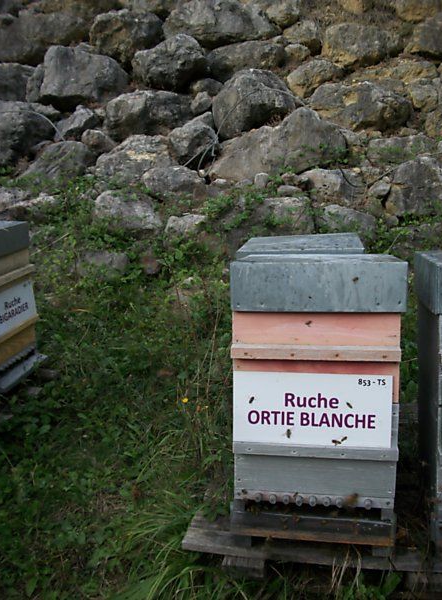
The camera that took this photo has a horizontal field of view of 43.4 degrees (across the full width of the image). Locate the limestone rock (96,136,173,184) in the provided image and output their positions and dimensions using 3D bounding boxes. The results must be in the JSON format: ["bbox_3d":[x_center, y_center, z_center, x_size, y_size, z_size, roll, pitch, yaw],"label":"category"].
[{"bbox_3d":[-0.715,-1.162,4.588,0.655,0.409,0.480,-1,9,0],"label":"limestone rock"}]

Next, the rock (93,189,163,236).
[{"bbox_3d":[-0.776,-0.726,4.606,0.570,0.438,0.459,-1,8,0],"label":"rock"}]

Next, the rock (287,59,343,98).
[{"bbox_3d":[0.982,-2.326,5.825,0.576,0.420,0.495,-1,8,0],"label":"rock"}]

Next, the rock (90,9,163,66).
[{"bbox_3d":[-1.090,-3.027,6.397,0.814,0.669,0.697,-1,8,0],"label":"rock"}]

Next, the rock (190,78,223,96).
[{"bbox_3d":[-0.151,-2.207,5.762,0.332,0.187,0.224,-1,7,0],"label":"rock"}]

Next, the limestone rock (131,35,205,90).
[{"bbox_3d":[-0.562,-2.594,6.058,0.792,0.612,0.678,-1,8,0],"label":"limestone rock"}]

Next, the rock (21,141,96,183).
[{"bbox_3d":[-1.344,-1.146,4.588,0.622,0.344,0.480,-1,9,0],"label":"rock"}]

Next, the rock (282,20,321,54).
[{"bbox_3d":[0.919,-2.998,6.335,0.425,0.388,0.388,-1,8,0],"label":"rock"}]

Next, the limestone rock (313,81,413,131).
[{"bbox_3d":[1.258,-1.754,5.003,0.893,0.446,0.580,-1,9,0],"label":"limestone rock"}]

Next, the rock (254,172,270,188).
[{"bbox_3d":[0.359,-1.034,4.799,0.136,0.138,0.124,-1,8,0],"label":"rock"}]

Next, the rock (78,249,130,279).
[{"bbox_3d":[-0.906,-0.271,4.239,0.389,0.278,0.296,-1,8,0],"label":"rock"}]

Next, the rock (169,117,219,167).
[{"bbox_3d":[-0.269,-1.551,5.429,0.489,0.489,0.440,-1,7,-1],"label":"rock"}]

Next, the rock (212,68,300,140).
[{"bbox_3d":[0.370,-2.035,5.774,0.916,0.749,0.746,-1,7,1],"label":"rock"}]

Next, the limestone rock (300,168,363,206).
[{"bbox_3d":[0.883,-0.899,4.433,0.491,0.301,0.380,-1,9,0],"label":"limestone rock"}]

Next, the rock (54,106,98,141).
[{"bbox_3d":[-1.444,-1.763,5.541,0.440,0.340,0.348,-1,7,-4],"label":"rock"}]

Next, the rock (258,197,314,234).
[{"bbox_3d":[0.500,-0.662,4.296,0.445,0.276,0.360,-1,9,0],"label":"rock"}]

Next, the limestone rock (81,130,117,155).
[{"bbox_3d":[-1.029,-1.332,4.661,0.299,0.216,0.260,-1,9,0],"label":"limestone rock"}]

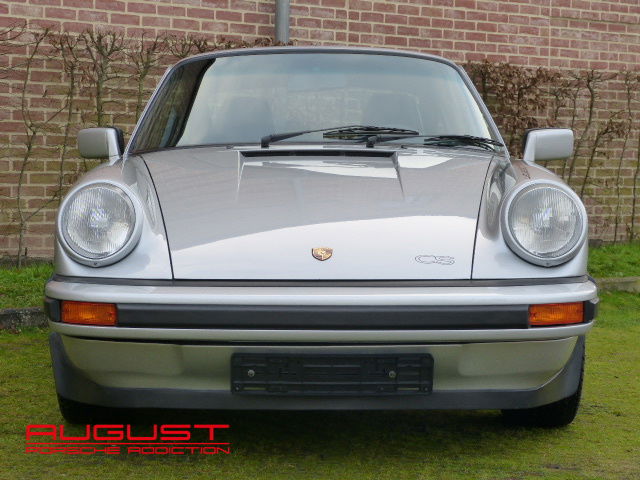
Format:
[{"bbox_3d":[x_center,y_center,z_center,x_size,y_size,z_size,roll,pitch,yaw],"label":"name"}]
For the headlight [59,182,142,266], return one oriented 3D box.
[{"bbox_3d":[-0.602,-0.044,4.160,0.232,0.243,0.120,0,-10,-1],"label":"headlight"}]

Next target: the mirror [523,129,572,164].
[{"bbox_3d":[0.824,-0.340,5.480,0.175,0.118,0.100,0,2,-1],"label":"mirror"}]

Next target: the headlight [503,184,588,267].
[{"bbox_3d":[0.616,-0.044,4.160,0.232,0.243,0.120,0,-10,-1],"label":"headlight"}]

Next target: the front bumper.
[{"bbox_3d":[0.004,0.278,4.120,1.560,0.350,0.420,0,2,-1],"label":"front bumper"}]

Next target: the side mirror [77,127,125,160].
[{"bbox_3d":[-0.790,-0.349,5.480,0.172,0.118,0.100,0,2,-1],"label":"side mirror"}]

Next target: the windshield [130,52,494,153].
[{"bbox_3d":[-0.024,-0.504,5.530,1.310,0.580,0.300,0,-33,-1],"label":"windshield"}]

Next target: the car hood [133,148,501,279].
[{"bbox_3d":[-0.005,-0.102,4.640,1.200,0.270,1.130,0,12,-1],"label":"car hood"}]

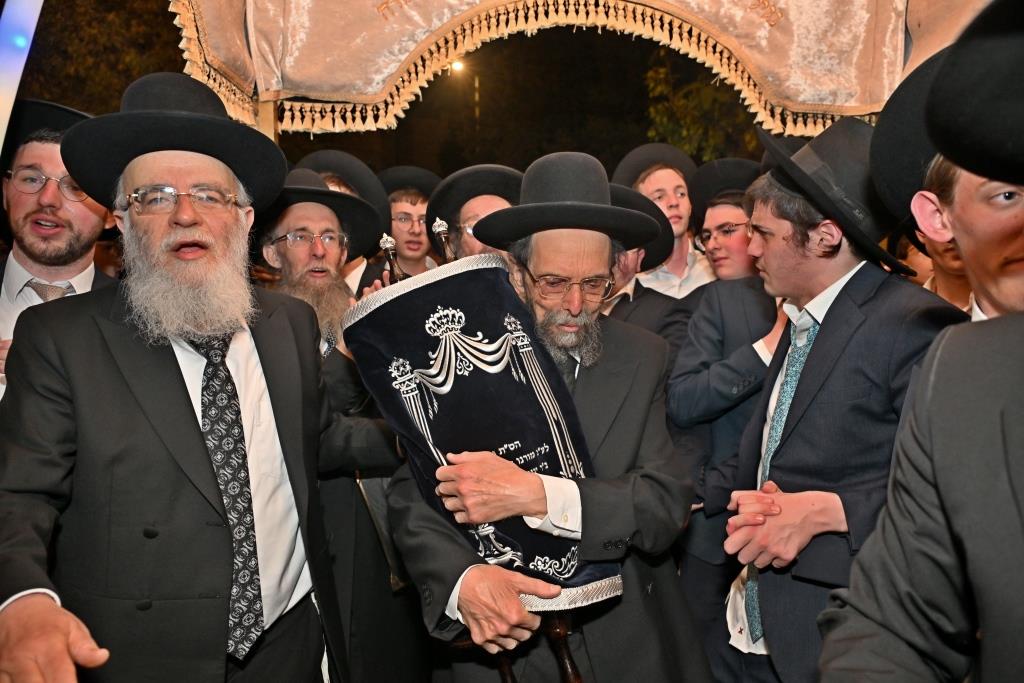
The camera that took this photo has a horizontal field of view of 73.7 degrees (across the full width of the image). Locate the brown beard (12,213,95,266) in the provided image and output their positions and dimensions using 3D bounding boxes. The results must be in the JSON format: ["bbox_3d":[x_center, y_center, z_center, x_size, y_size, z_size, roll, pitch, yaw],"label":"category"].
[{"bbox_3d":[-0.806,-0.179,1.200,0.130,0.095,0.100,-2,5,-24],"label":"brown beard"}]

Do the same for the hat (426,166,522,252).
[{"bbox_3d":[-0.067,-0.350,1.845,0.325,0.355,0.130,0,46,-6],"label":"hat"}]

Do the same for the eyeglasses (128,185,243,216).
[{"bbox_3d":[-0.478,-0.199,0.992,0.140,0.045,0.130,-2,3,-26],"label":"eyeglasses"}]

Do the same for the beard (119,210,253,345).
[{"bbox_3d":[-0.457,-0.088,0.965,0.175,0.175,0.130,-2,2,-26],"label":"beard"}]

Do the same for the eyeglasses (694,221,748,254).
[{"bbox_3d":[0.540,-0.259,1.702,0.135,0.045,0.140,1,-7,-44],"label":"eyeglasses"}]

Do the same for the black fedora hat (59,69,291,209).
[{"bbox_3d":[-0.516,-0.313,1.059,0.315,0.140,0.350,-3,-13,-25],"label":"black fedora hat"}]

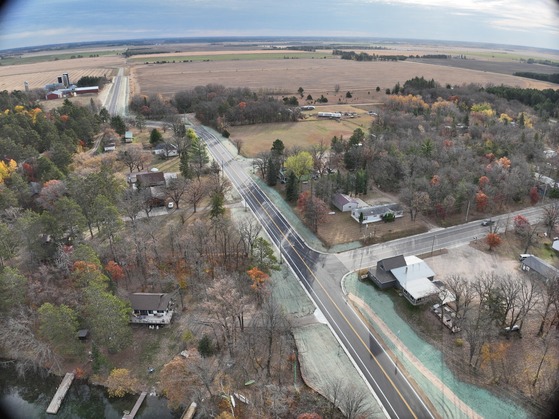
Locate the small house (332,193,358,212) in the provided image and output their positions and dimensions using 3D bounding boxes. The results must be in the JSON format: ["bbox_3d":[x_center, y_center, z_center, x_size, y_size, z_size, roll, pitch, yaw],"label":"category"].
[{"bbox_3d":[28.210,-2.970,164.380,7.200,4.300,9.000,-9,26,-20],"label":"small house"}]

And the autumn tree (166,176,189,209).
[{"bbox_3d":[-42.360,-7.270,160.940,9.000,13.300,9.000,-7,25,-14],"label":"autumn tree"}]

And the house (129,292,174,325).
[{"bbox_3d":[-35.700,27.710,110.910,11.200,6.200,11.500,0,24,0],"label":"house"}]

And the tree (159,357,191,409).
[{"bbox_3d":[-21.800,36.800,81.000,6.500,13.500,6.500,0,24,0],"label":"tree"}]

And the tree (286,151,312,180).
[{"bbox_3d":[10.600,-23.290,212.490,14.890,18.020,14.890,0,24,0],"label":"tree"}]

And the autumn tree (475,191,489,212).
[{"bbox_3d":[83.160,-3.290,159.120,5.400,9.200,5.400,13,28,27],"label":"autumn tree"}]

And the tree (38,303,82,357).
[{"bbox_3d":[-52.200,29.500,92.900,8.900,15.500,8.900,0,24,0],"label":"tree"}]

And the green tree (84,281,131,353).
[{"bbox_3d":[-40.700,27.300,92.800,9.600,19.500,9.600,0,24,0],"label":"green tree"}]

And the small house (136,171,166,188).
[{"bbox_3d":[-64.500,-14.720,198.400,13.000,6.200,8.500,-6,25,-14],"label":"small house"}]

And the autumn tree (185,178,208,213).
[{"bbox_3d":[-38.160,-6.140,173.860,10.010,15.950,10.010,0,24,0],"label":"autumn tree"}]

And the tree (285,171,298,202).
[{"bbox_3d":[5.700,-10.300,177.100,6.000,15.200,6.000,0,24,0],"label":"tree"}]

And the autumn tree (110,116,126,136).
[{"bbox_3d":[-117.230,-61.360,283.040,10.500,14.500,10.500,-10,26,-20],"label":"autumn tree"}]

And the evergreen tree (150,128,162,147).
[{"bbox_3d":[-85.700,-49.800,268.500,7.400,12.300,7.400,0,24,0],"label":"evergreen tree"}]

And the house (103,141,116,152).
[{"bbox_3d":[-115.000,-42.210,262.240,7.500,4.000,6.800,-10,26,-22],"label":"house"}]

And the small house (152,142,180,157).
[{"bbox_3d":[-69.540,-36.620,238.470,14.000,4.900,10.000,-2,25,-5],"label":"small house"}]

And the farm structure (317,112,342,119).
[{"bbox_3d":[48.000,-90.280,369.460,22.000,3.800,5.500,8,25,17],"label":"farm structure"}]

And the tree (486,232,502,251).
[{"bbox_3d":[73.650,10.960,132.730,5.500,6.500,5.500,15,28,29],"label":"tree"}]

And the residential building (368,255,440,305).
[{"bbox_3d":[38.600,20.860,118.240,16.000,7.000,16.500,-8,25,-16],"label":"residential building"}]

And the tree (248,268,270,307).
[{"bbox_3d":[-5.920,22.520,111.850,6.020,13.870,6.020,0,24,0],"label":"tree"}]

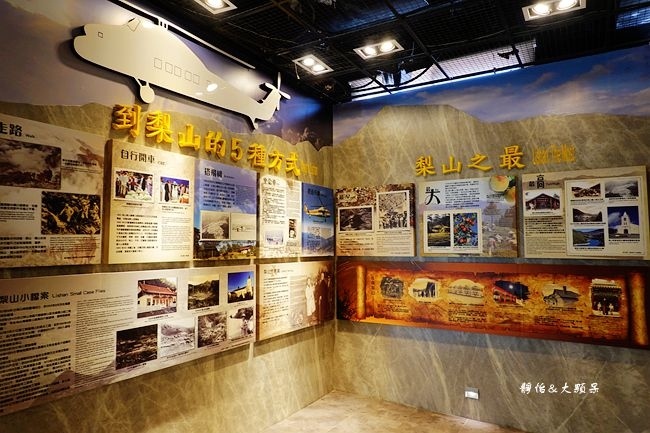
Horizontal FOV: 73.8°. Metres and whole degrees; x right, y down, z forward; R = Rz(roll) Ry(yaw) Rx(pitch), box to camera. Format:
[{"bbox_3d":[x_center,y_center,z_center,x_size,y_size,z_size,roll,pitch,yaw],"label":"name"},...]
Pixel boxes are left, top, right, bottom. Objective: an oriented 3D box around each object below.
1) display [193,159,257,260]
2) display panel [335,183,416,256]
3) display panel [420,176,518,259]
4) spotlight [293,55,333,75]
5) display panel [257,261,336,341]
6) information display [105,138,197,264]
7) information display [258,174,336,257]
[{"bbox_3d":[-0.748,-0.029,3.330,0.045,0.713,0.631,-2,-4,32],"label":"display"},{"bbox_3d":[0.513,0.048,4.444,0.890,0.724,0.045,-2,-4,32],"label":"display panel"},{"bbox_3d":[1.295,0.018,3.955,0.862,0.715,0.045,-2,-4,32],"label":"display panel"},{"bbox_3d":[-0.095,-1.320,3.701,0.199,0.080,0.360,-2,-4,32],"label":"spotlight"},{"bbox_3d":[-0.236,0.749,4.101,0.045,0.627,1.241,-2,-4,32],"label":"display panel"},{"bbox_3d":[-1.095,-0.067,2.767,0.055,0.717,0.606,-2,-4,32],"label":"information display"},{"bbox_3d":[-0.237,0.035,4.143,0.045,0.710,1.241,-2,-4,32],"label":"information display"}]

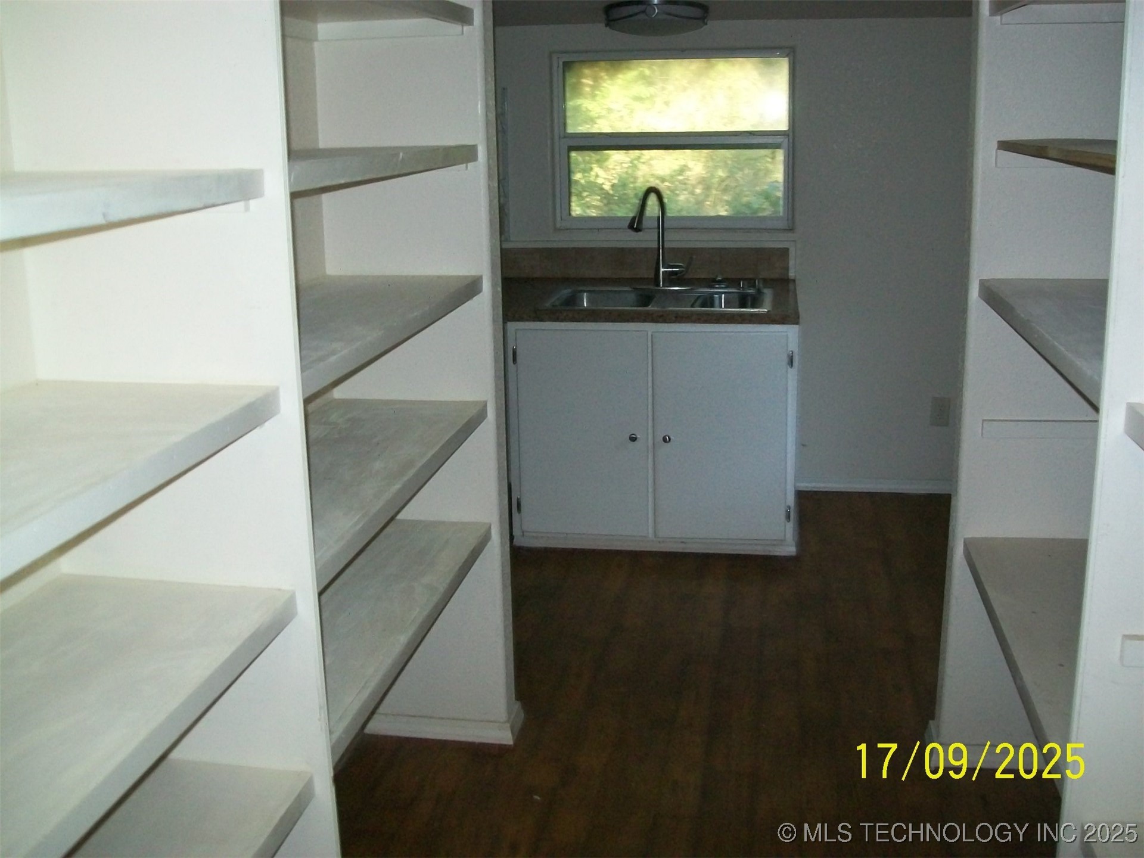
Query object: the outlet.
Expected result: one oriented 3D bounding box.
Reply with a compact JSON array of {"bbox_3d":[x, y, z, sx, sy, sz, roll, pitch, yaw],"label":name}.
[{"bbox_3d":[1.532,-0.069,4.945,0.075,0.121,0.012,2,15,10],"label":"outlet"}]

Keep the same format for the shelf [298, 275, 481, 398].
[{"bbox_3d":[-0.498,-0.198,2.278,0.383,0.039,1.168,2,15,10],"label":"shelf"}]

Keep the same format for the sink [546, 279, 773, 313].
[{"bbox_3d":[0.330,-0.403,4.486,0.820,0.190,0.555,2,15,10],"label":"sink"}]

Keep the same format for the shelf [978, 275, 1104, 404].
[{"bbox_3d":[1.002,-0.161,2.067,0.383,0.039,1.158,2,15,10],"label":"shelf"}]

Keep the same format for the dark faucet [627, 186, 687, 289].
[{"bbox_3d":[0.313,-0.721,4.558,0.120,0.395,0.245,9,18,34],"label":"dark faucet"}]

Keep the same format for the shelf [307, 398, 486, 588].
[{"bbox_3d":[-0.493,0.098,2.356,0.383,0.039,1.168,2,15,10],"label":"shelf"}]

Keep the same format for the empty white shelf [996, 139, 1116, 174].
[{"bbox_3d":[1.003,-0.459,1.987,0.369,0.021,1.158,2,15,10],"label":"empty white shelf"}]

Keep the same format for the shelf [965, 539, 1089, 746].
[{"bbox_3d":[1.013,0.429,2.222,0.383,0.039,1.158,2,15,10],"label":"shelf"}]

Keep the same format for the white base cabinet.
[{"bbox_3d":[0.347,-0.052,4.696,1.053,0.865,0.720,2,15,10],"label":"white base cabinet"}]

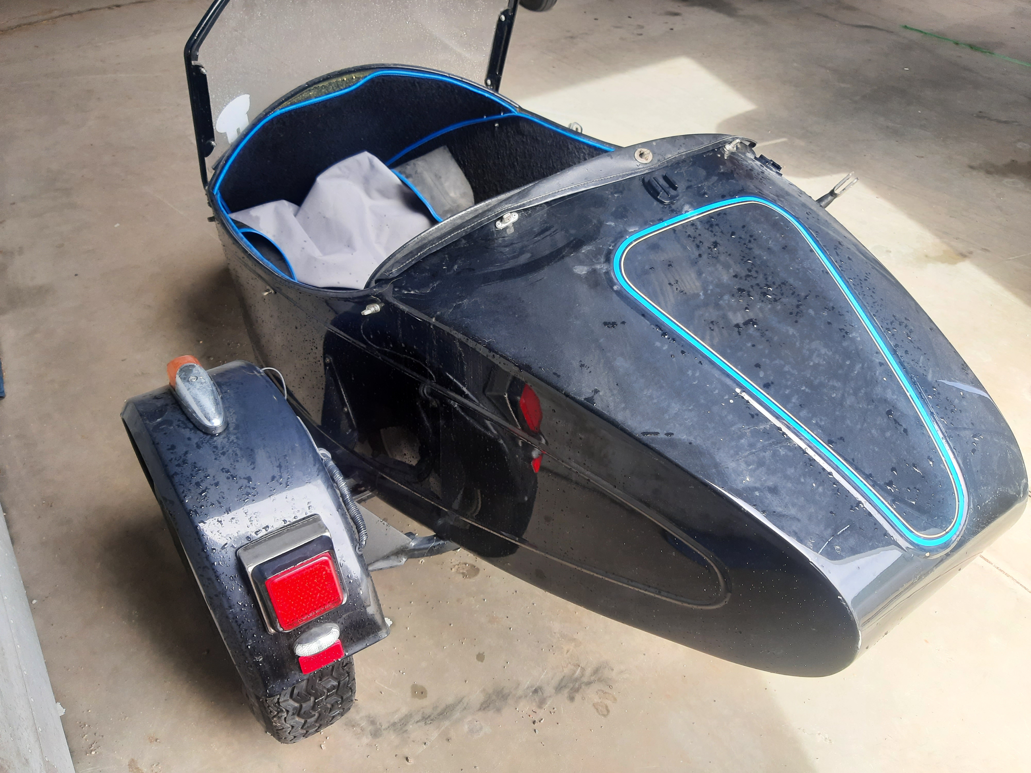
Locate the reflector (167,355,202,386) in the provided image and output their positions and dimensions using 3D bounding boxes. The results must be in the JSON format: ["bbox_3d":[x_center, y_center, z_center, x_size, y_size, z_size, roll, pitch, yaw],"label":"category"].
[{"bbox_3d":[-0.603,-0.024,1.411,0.065,0.052,0.040,-24,36,-25],"label":"reflector"}]

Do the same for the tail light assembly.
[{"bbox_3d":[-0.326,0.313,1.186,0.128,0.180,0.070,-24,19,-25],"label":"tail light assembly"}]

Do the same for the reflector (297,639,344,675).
[{"bbox_3d":[-0.304,0.425,1.215,0.066,0.033,0.009,-24,24,-25],"label":"reflector"}]

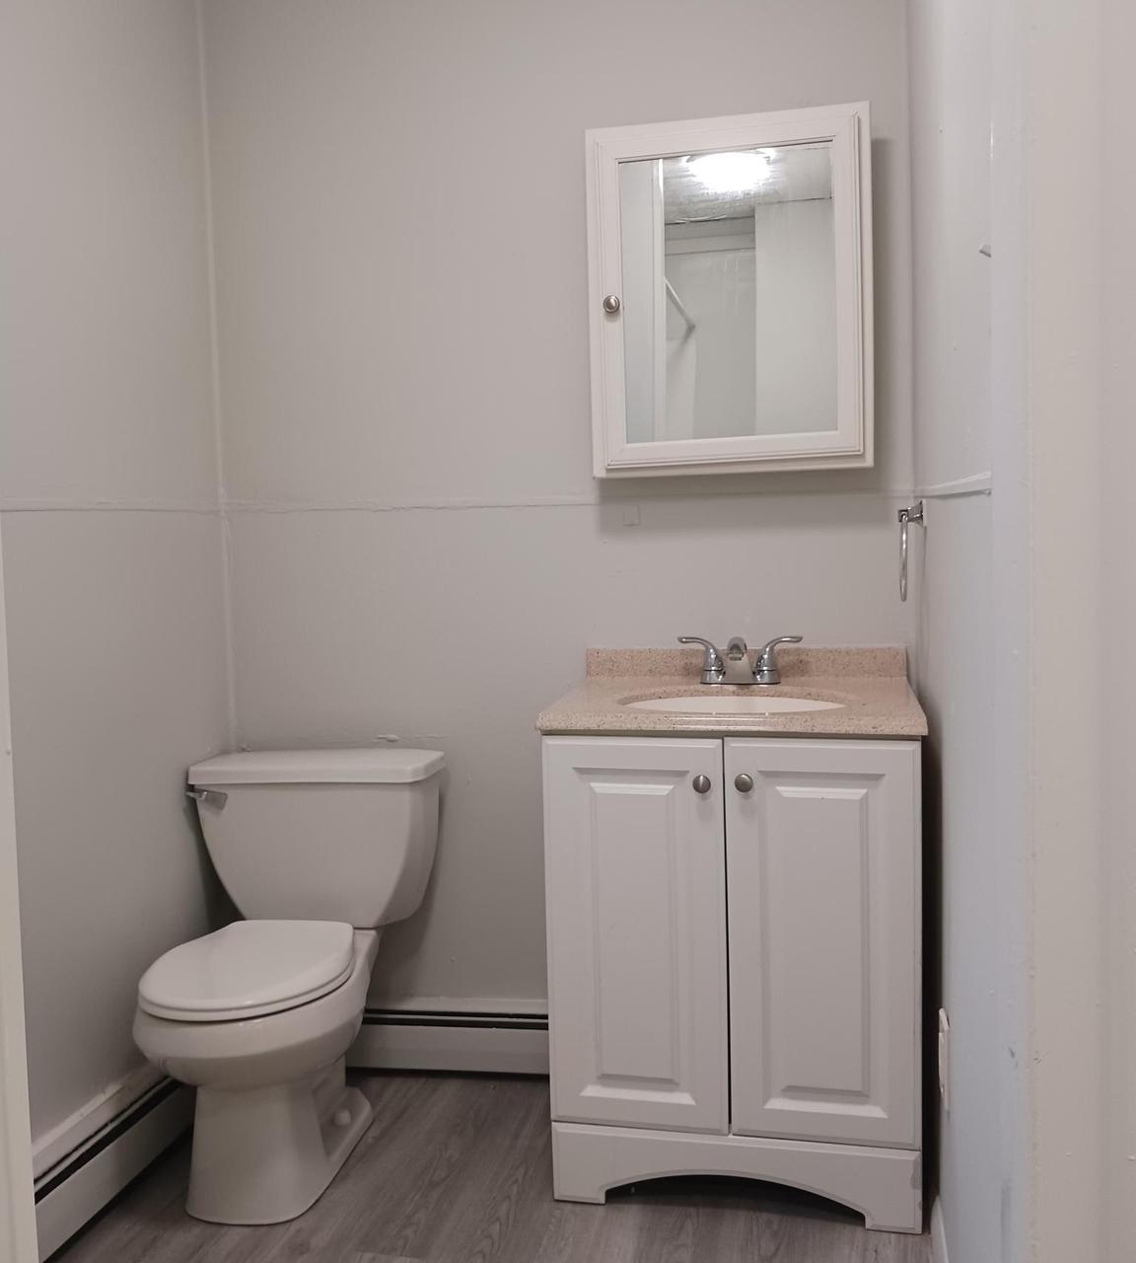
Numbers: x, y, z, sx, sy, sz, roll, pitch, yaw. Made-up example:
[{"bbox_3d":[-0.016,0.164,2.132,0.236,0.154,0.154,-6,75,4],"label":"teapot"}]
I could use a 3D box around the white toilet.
[{"bbox_3d":[-0.533,0.634,2.226,0.475,0.707,0.685,-1,4,9],"label":"white toilet"}]

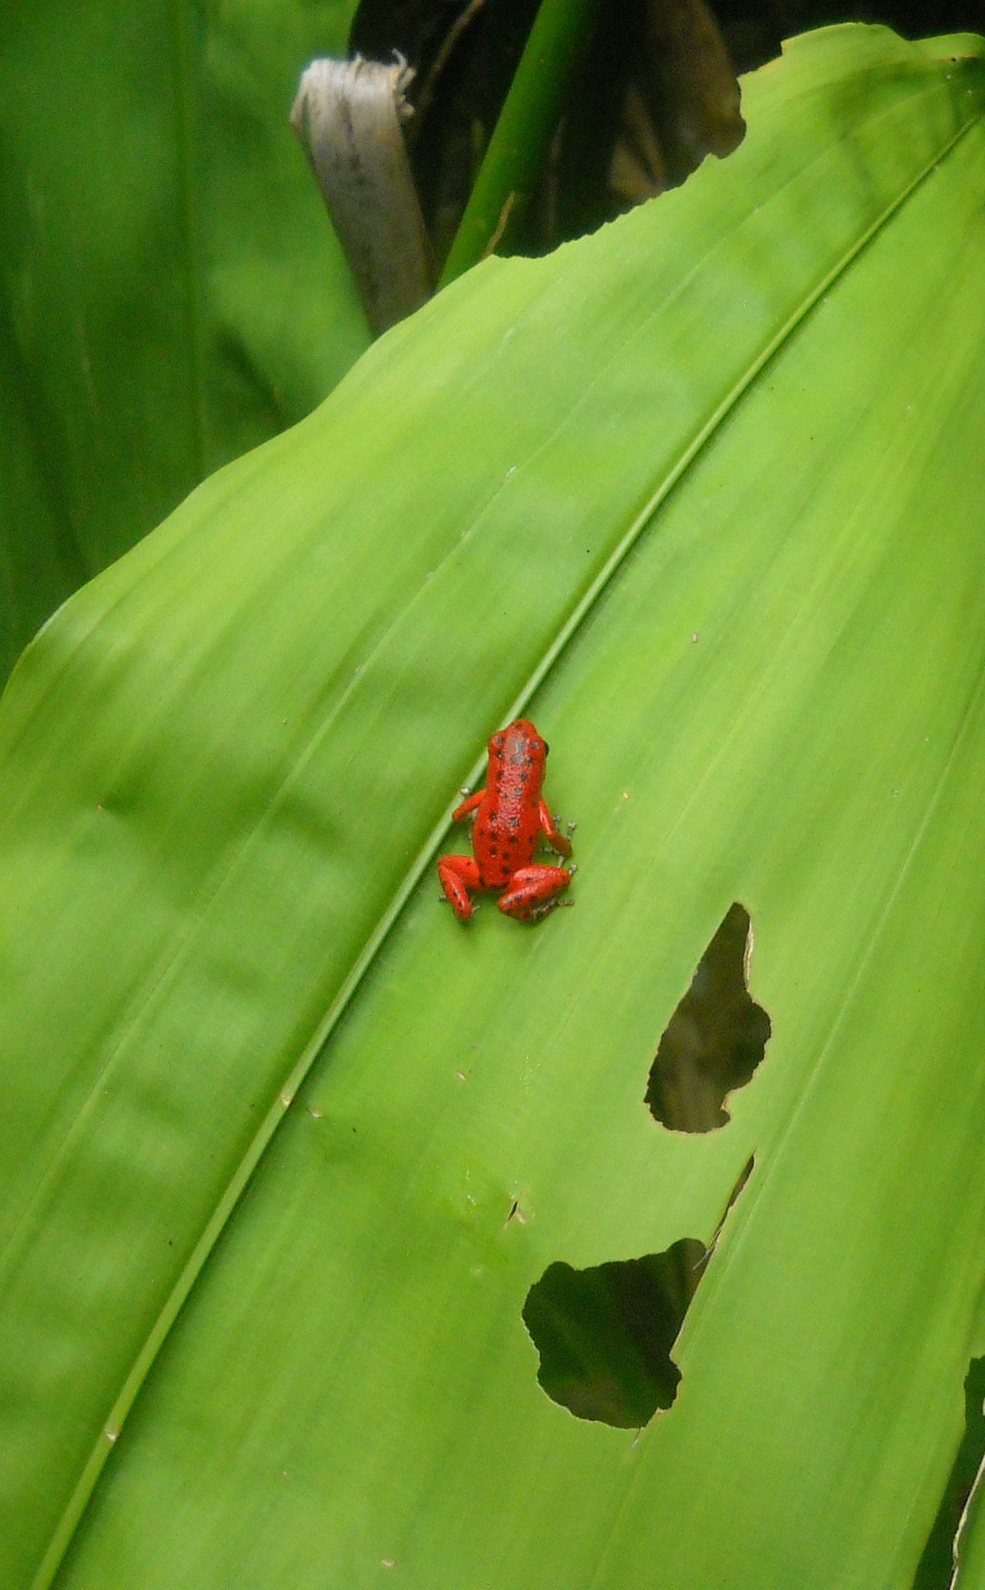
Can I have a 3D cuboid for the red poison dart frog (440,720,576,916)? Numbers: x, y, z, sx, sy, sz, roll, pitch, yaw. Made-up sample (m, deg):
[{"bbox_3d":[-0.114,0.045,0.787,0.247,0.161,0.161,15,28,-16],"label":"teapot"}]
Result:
[{"bbox_3d":[0.002,0.003,0.276,0.015,0.009,0.022,3,55,9],"label":"red poison dart frog"}]

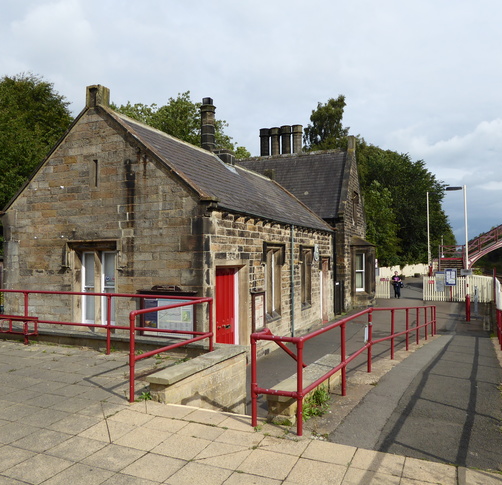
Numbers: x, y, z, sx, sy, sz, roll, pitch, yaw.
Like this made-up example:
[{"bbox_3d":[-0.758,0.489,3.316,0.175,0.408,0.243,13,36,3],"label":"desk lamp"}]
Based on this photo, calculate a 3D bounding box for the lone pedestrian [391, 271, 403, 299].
[{"bbox_3d":[8.700,2.513,26.563,0.600,1.630,0.400,-1,-2,21],"label":"lone pedestrian"}]

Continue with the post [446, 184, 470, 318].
[{"bbox_3d":[8.034,0.412,17.322,0.800,5.210,0.260,-1,-2,23],"label":"post"}]

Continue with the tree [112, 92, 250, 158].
[{"bbox_3d":[-5.320,-3.708,32.896,10.500,14.680,10.500,-1,-2,23],"label":"tree"}]

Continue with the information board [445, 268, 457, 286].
[{"bbox_3d":[10.990,1.924,24.604,0.690,0.990,0.080,-1,-2,23],"label":"information board"}]

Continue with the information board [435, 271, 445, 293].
[{"bbox_3d":[10.447,2.191,24.756,0.580,1.130,0.070,-1,-2,23],"label":"information board"}]

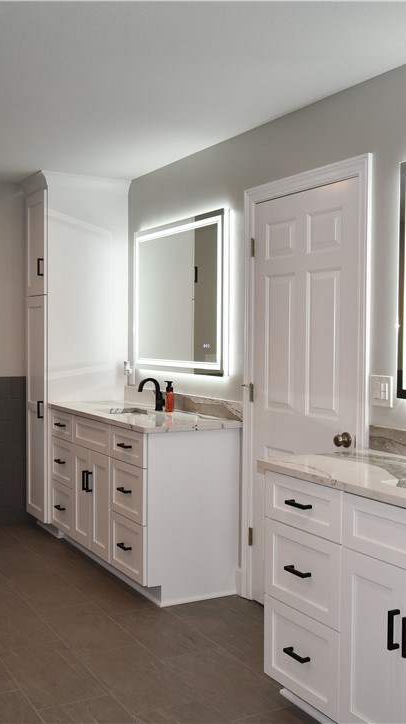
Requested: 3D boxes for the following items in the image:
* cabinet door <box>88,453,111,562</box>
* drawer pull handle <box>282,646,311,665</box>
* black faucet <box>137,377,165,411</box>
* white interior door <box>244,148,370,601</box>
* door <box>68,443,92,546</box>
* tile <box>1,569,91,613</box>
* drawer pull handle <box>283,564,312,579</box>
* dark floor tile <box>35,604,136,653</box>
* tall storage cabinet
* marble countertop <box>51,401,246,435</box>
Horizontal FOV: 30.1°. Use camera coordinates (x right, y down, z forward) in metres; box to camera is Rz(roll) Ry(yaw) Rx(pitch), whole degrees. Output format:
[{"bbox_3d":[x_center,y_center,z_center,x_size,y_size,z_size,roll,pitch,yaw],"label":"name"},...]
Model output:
[{"bbox_3d":[-0.585,0.818,4.308,0.020,0.585,0.287,-1,2,-29],"label":"cabinet door"},{"bbox_3d":[0.331,1.032,2.656,0.034,0.012,0.110,-1,2,-29],"label":"drawer pull handle"},{"bbox_3d":[-0.310,0.201,4.606,0.170,0.200,0.090,-1,2,-29],"label":"black faucet"},{"bbox_3d":[0.468,0.207,3.594,0.050,2.110,0.890,-1,2,-30],"label":"white interior door"},{"bbox_3d":[-0.734,0.814,4.612,0.020,0.597,0.294,-1,2,-30],"label":"door"},{"bbox_3d":[-0.850,1.250,4.098,0.298,0.010,0.595,0,2,-30],"label":"tile"},{"bbox_3d":[0.338,0.745,2.676,0.038,0.013,0.110,-1,2,-30],"label":"drawer pull handle"},{"bbox_3d":[-0.557,1.267,3.583,0.298,0.010,0.595,0,2,-30],"label":"dark floor tile"},{"bbox_3d":[-0.912,-0.040,5.435,0.590,2.460,0.480,-1,2,-29],"label":"tall storage cabinet"},{"bbox_3d":[-0.419,0.322,4.581,0.574,0.032,1.531,0,2,-30],"label":"marble countertop"}]

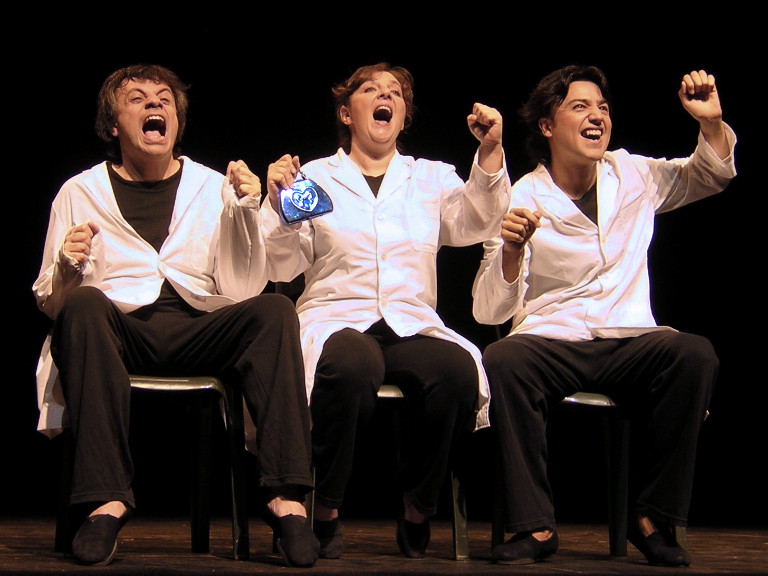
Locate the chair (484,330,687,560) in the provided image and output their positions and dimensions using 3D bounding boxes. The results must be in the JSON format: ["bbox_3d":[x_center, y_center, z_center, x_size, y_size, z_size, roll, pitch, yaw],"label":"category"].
[{"bbox_3d":[0.530,0.329,3.534,0.430,0.810,0.510,3,-9,-14],"label":"chair"}]

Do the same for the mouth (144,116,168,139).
[{"bbox_3d":[-0.569,-0.404,3.203,0.060,0.058,0.040,4,-24,-17],"label":"mouth"}]

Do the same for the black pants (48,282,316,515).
[{"bbox_3d":[-0.500,0.285,3.113,0.570,0.520,0.600,3,-9,-14],"label":"black pants"}]

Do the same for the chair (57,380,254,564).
[{"bbox_3d":[-0.599,0.271,3.287,0.430,0.810,0.510,4,-10,-18],"label":"chair"}]

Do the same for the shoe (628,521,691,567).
[{"bbox_3d":[0.703,0.652,3.290,0.090,0.090,0.250,4,-4,-18],"label":"shoe"}]

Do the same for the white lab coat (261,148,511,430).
[{"bbox_3d":[-0.010,-0.026,3.397,0.610,0.800,0.540,3,-9,-13],"label":"white lab coat"}]

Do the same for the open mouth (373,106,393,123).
[{"bbox_3d":[-0.004,-0.472,3.489,0.052,0.044,0.038,5,-24,-24],"label":"open mouth"}]

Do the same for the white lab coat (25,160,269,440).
[{"bbox_3d":[-0.575,0.002,3.249,0.550,0.780,0.520,3,-9,-12],"label":"white lab coat"}]

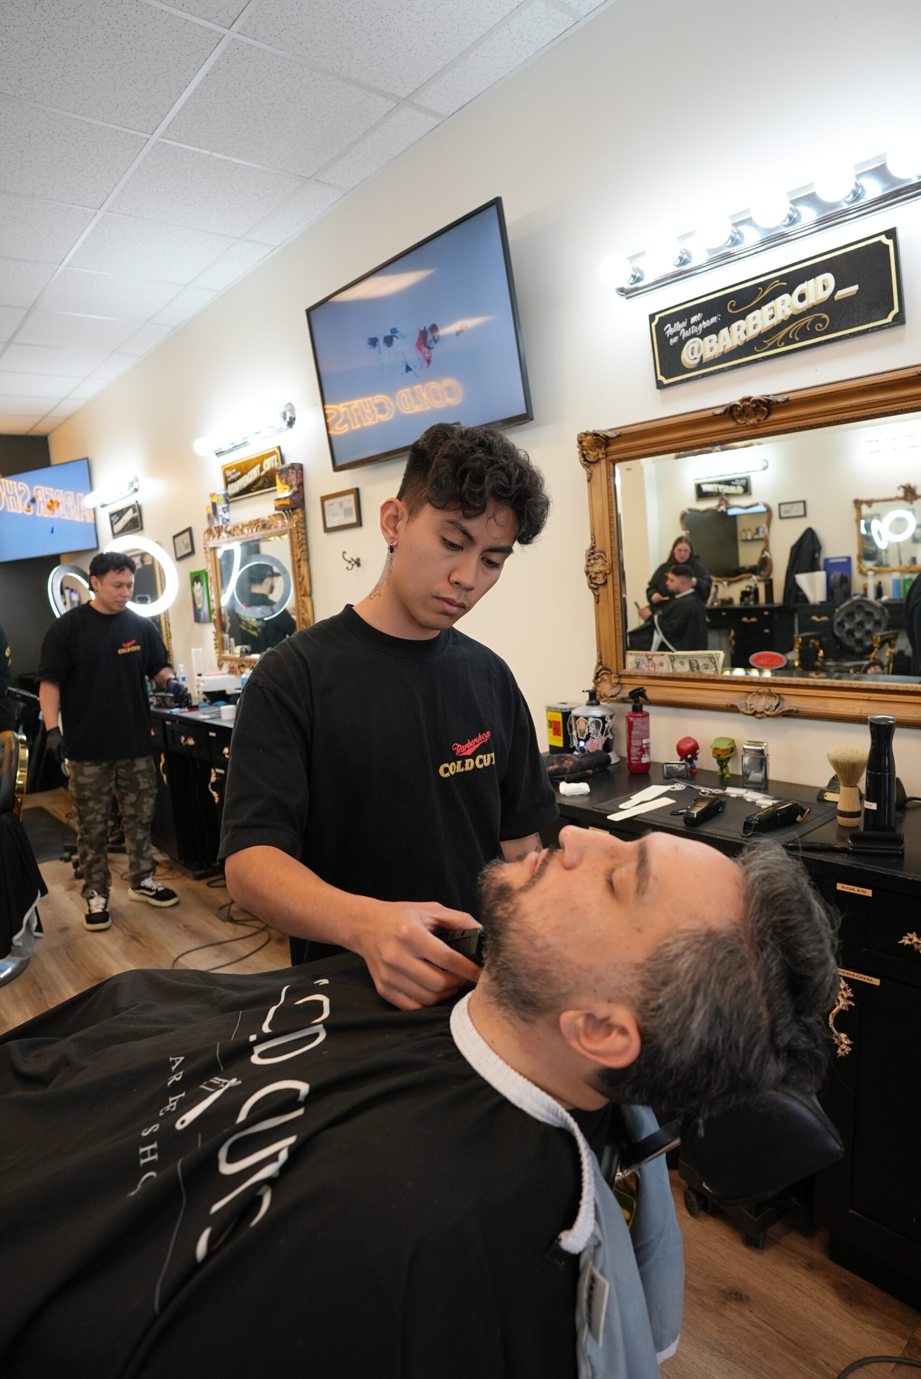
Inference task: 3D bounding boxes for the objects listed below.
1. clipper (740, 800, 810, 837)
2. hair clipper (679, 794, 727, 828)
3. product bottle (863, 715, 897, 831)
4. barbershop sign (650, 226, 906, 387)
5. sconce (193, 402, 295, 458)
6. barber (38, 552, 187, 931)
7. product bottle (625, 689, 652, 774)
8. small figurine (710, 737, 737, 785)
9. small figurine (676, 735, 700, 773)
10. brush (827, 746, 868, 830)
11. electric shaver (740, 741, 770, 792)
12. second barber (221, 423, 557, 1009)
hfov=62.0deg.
[{"bbox_3d":[0.711,0.290,1.726,0.167,0.050,0.050,-8,9,-19],"label":"clipper"},{"bbox_3d":[0.580,0.289,1.807,0.145,0.042,0.042,-13,12,-41],"label":"hair clipper"},{"bbox_3d":[0.932,0.181,1.698,0.071,0.255,0.071,-12,11,-40],"label":"product bottle"},{"bbox_3d":[0.730,-0.891,1.848,0.020,0.200,0.620,-13,12,-39],"label":"barbershop sign"},{"bbox_3d":[-1.117,-1.314,3.880,0.165,0.125,0.870,-12,11,-40],"label":"sconce"},{"bbox_3d":[-1.680,0.235,3.800,0.620,1.750,0.480,-12,11,-35],"label":"barber"},{"bbox_3d":[0.513,0.116,2.231,0.070,0.250,0.063,-7,9,-11],"label":"product bottle"},{"bbox_3d":[0.725,0.187,2.117,0.072,0.110,0.065,3,13,42],"label":"small figurine"},{"bbox_3d":[0.661,0.184,2.189,0.064,0.103,0.060,-9,10,-22],"label":"small figurine"},{"bbox_3d":[0.854,0.214,1.688,0.090,0.175,0.090,-13,12,-39],"label":"brush"},{"bbox_3d":[0.792,0.206,2.059,0.062,0.125,0.036,3,12,42],"label":"electric shaver"},{"bbox_3d":[-0.010,0.505,1.070,0.540,1.740,0.540,-9,10,-28],"label":"second barber"}]

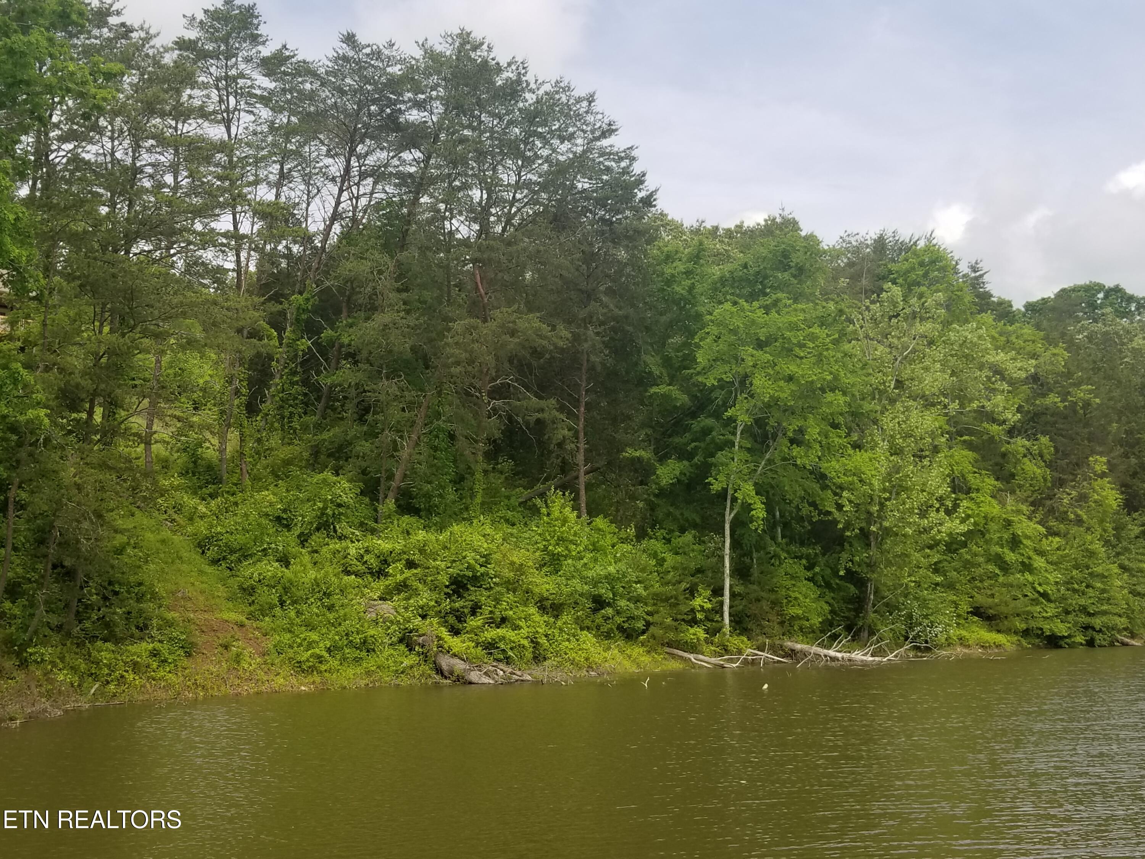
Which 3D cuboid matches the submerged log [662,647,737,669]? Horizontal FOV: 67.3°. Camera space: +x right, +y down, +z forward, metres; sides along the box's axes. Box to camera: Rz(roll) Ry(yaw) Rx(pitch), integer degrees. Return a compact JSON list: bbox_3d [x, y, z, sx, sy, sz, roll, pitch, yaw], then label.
[{"bbox_3d":[4.402,7.893,29.700,2.500,0.650,0.650,0,-11,0],"label":"submerged log"}]

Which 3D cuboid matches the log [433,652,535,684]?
[{"bbox_3d":[-2.543,6.847,24.700,2.950,0.850,1.000,0,-11,0],"label":"log"}]

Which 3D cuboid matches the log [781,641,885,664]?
[{"bbox_3d":[9.837,8.401,32.500,4.000,0.750,0.800,0,-11,0],"label":"log"}]

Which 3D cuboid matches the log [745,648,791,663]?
[{"bbox_3d":[7.146,8.221,31.300,1.700,0.480,0.500,0,-11,0],"label":"log"}]

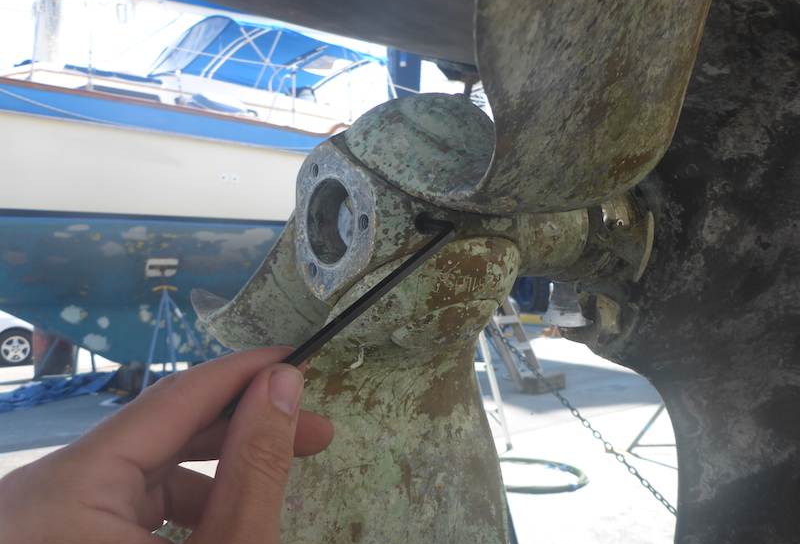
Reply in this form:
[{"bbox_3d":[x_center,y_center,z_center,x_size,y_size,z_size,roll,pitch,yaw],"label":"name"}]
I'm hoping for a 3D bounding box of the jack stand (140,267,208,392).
[{"bbox_3d":[-2.100,0.600,6.200,0.870,1.370,0.820,0,-3,-3],"label":"jack stand"}]

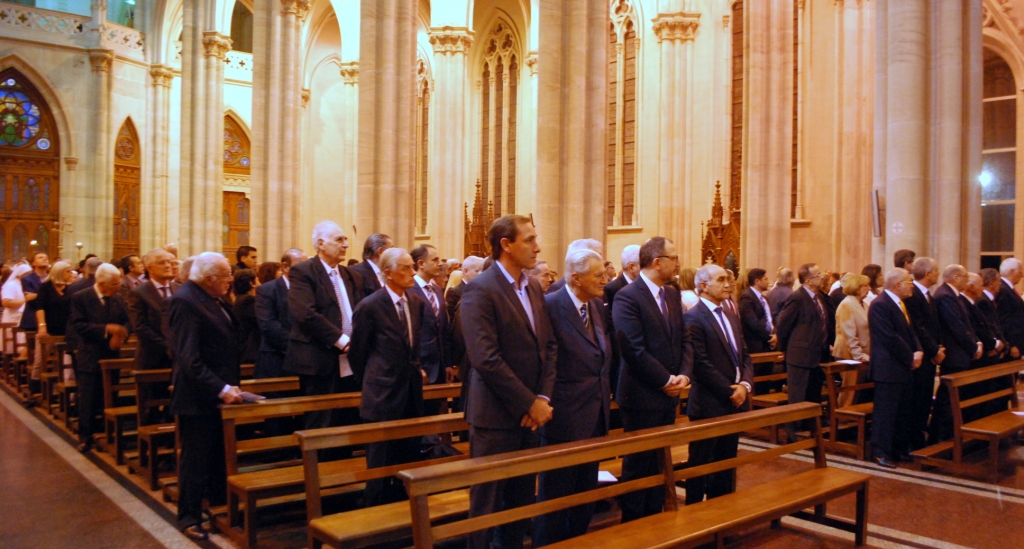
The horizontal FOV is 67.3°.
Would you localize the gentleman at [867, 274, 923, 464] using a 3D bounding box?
[{"bbox_3d":[3.320,0.801,6.669,0.530,1.706,0.370,2,-1,-44],"label":"gentleman"}]

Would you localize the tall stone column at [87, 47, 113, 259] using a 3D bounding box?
[{"bbox_3d":[-20.634,-4.742,38.392,1.050,13.000,0.850,2,-1,-41],"label":"tall stone column"}]

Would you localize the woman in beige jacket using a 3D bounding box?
[{"bbox_3d":[3.670,0.842,8.313,0.360,1.685,0.450,0,-1,42],"label":"woman in beige jacket"}]

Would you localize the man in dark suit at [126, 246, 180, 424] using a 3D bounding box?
[{"bbox_3d":[-2.828,0.674,6.088,0.360,1.746,0.530,0,-1,39],"label":"man in dark suit"}]

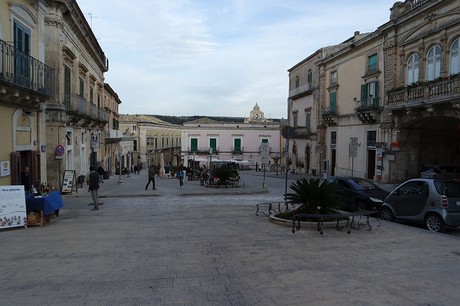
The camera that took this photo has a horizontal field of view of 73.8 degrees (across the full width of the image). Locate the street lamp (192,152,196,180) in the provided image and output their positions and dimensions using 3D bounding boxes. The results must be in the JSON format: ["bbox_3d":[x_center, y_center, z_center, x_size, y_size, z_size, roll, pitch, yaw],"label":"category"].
[{"bbox_3d":[-3.687,1.410,32.000,0.400,2.900,0.400,0,2,0],"label":"street lamp"}]

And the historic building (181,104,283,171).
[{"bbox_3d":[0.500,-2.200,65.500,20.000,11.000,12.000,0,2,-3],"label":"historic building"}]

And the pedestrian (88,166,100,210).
[{"bbox_3d":[-5.351,1.422,12.100,0.420,1.730,0.480,0,2,3],"label":"pedestrian"}]

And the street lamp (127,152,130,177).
[{"bbox_3d":[-11.989,1.339,36.300,0.400,2.950,0.400,0,2,0],"label":"street lamp"}]

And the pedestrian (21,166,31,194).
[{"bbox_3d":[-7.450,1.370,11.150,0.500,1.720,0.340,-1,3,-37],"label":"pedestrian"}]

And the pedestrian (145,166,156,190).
[{"bbox_3d":[-5.506,1.773,21.300,0.680,1.700,0.500,0,2,-3],"label":"pedestrian"}]

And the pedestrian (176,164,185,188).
[{"bbox_3d":[-3.603,1.725,22.300,0.500,1.680,0.340,0,2,-6],"label":"pedestrian"}]

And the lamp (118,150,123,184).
[{"bbox_3d":[-10.167,1.349,28.500,0.400,2.900,0.400,0,2,0],"label":"lamp"}]

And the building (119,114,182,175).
[{"bbox_3d":[-18.200,-2.400,66.000,9.500,10.000,24.000,1,2,9],"label":"building"}]

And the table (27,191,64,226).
[{"bbox_3d":[-6.000,1.730,9.600,0.850,0.850,1.700,0,2,-12],"label":"table"}]

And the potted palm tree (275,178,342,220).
[{"bbox_3d":[2.569,1.473,9.600,1.950,1.300,1.950,0,2,0],"label":"potted palm tree"}]

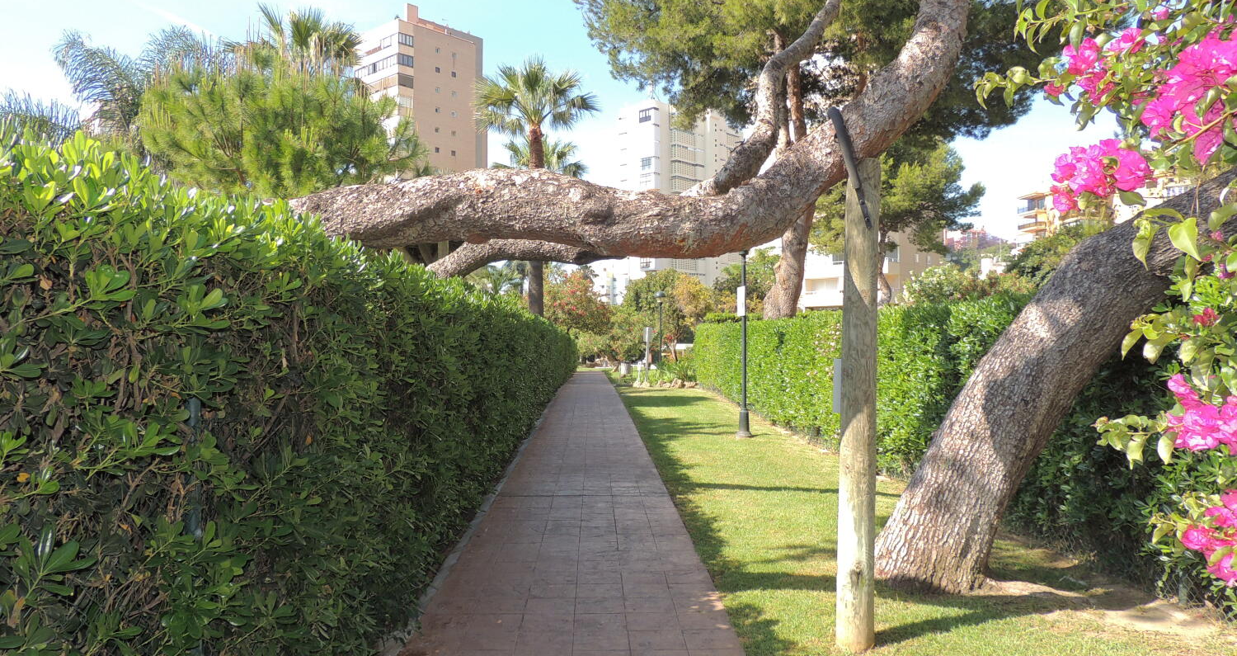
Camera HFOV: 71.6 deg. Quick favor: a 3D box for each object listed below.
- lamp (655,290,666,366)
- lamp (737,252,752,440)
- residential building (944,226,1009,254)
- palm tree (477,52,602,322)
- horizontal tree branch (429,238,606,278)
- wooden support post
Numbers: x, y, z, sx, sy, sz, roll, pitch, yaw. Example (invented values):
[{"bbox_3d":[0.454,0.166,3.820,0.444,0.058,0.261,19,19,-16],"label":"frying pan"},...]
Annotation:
[{"bbox_3d":[1.700,0.280,34.500,0.460,3.500,0.460,0,-1,0],"label":"lamp"},{"bbox_3d":[2.120,0.090,14.500,0.460,3.500,0.460,0,-1,0],"label":"lamp"},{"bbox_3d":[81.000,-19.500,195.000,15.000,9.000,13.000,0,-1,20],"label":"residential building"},{"bbox_3d":[-2.600,-3.250,27.000,3.950,10.500,3.950,0,-1,0],"label":"palm tree"},{"bbox_3d":[-0.620,-0.430,5.250,1.350,0.280,0.280,0,-1,27],"label":"horizontal tree branch"},{"bbox_3d":[1.250,0.380,4.450,0.190,2.550,0.190,1,-1,0],"label":"wooden support post"}]

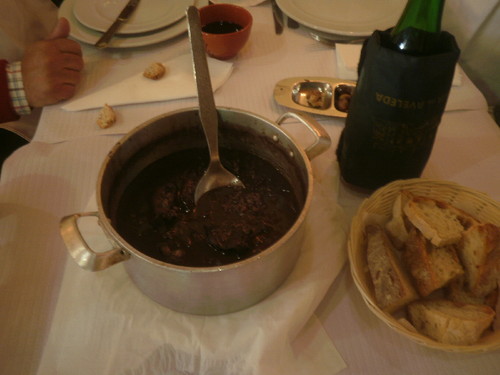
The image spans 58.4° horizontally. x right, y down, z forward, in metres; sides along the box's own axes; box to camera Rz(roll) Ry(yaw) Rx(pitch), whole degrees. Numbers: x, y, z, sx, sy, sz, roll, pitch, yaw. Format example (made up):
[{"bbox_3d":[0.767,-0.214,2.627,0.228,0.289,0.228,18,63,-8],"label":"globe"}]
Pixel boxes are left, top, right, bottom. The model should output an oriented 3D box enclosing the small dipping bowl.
[{"bbox_3d":[-0.042,-0.255,0.749,0.093,0.061,0.093,1,51,-1],"label":"small dipping bowl"}]

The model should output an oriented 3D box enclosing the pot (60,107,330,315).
[{"bbox_3d":[-0.044,0.019,0.499,0.294,0.099,0.220,-27,56,-22],"label":"pot"}]

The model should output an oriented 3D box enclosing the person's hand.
[{"bbox_3d":[-0.293,-0.182,0.662,0.100,0.085,0.085,-14,52,-13],"label":"person's hand"}]

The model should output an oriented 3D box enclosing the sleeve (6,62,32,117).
[{"bbox_3d":[-0.322,-0.140,0.628,0.035,0.065,0.070,-14,52,-13],"label":"sleeve"}]

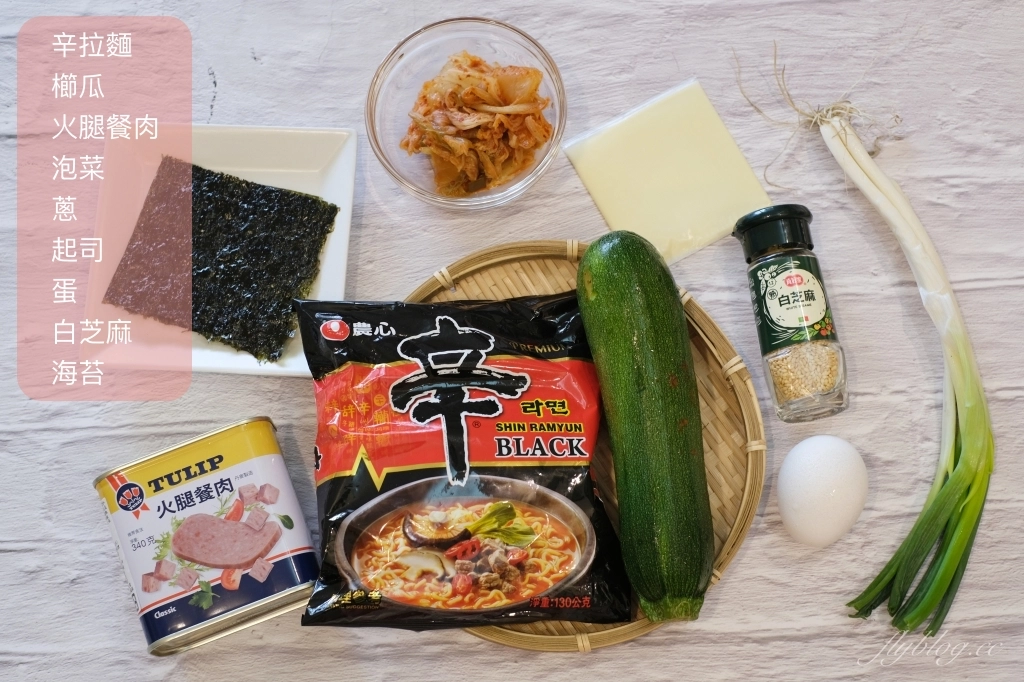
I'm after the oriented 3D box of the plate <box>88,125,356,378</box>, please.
[{"bbox_3d":[-0.159,-0.049,0.836,0.140,0.026,0.141,3,76,1],"label":"plate"}]

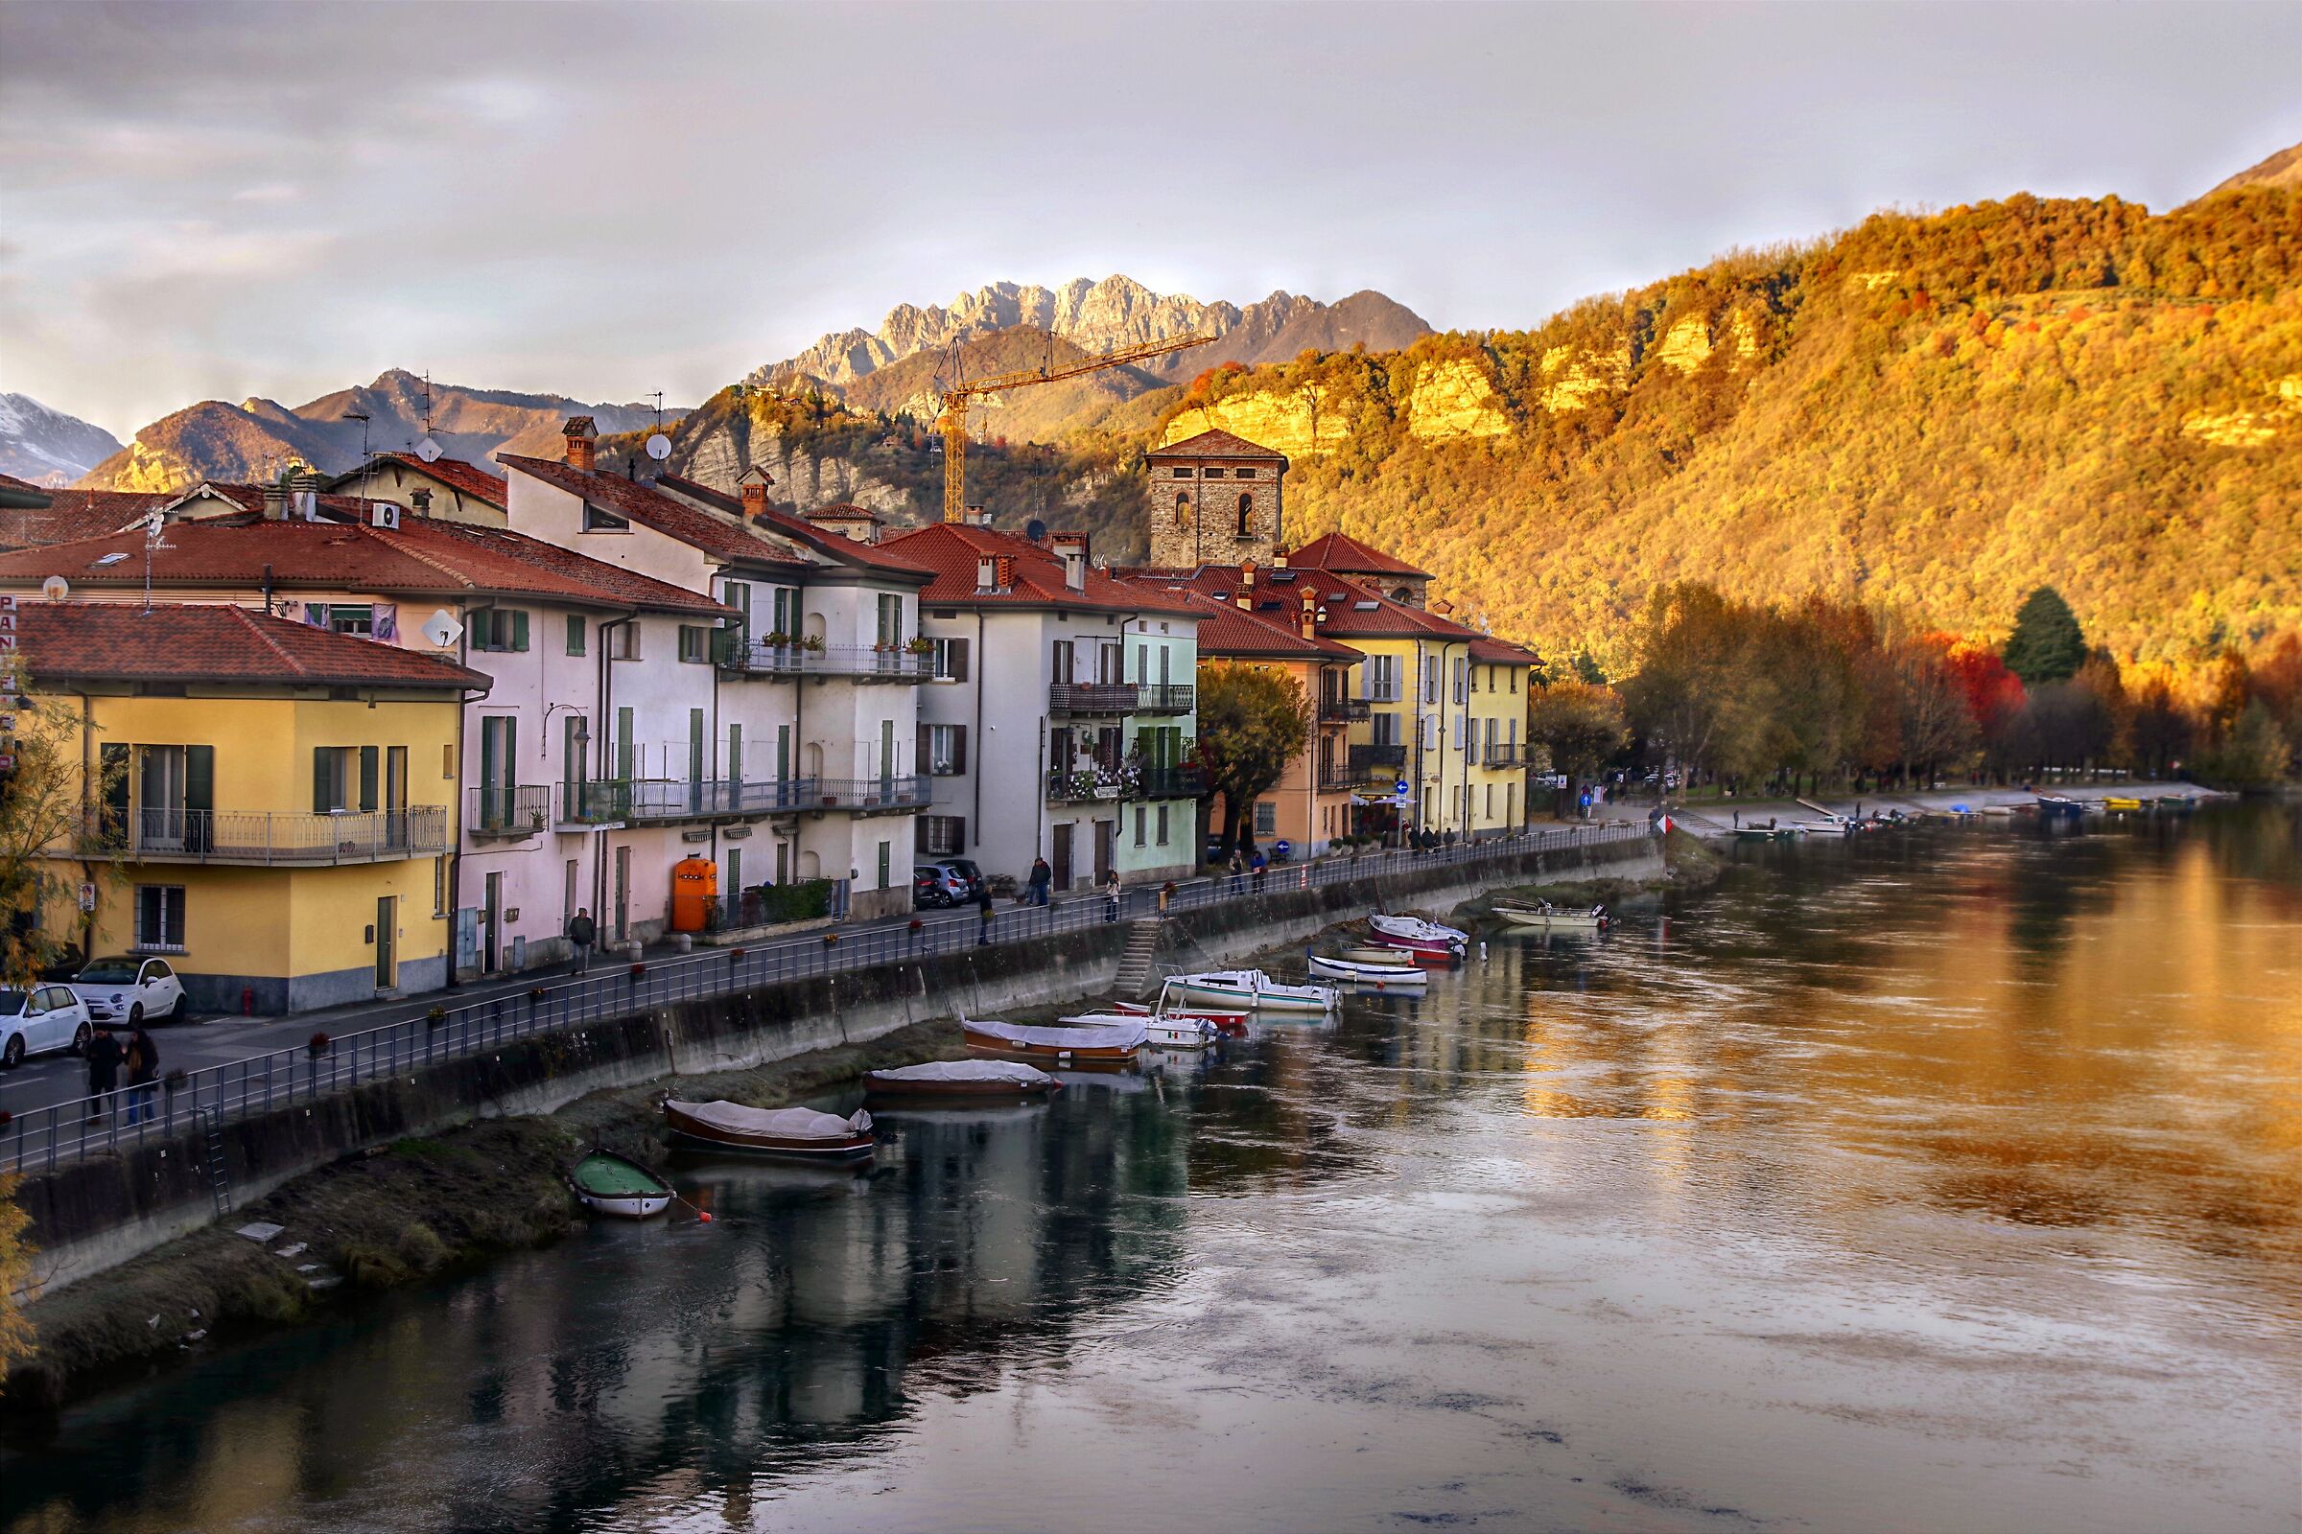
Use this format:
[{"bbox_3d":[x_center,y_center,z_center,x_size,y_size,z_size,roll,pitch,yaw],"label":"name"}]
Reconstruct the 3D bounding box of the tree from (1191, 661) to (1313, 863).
[{"bbox_3d":[4.426,-0.119,150.000,6.200,9.200,6.000,1,1,-2],"label":"tree"}]

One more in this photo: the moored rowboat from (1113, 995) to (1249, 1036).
[{"bbox_3d":[0.990,7.960,105.600,4.500,0.800,1.500,1,1,16],"label":"moored rowboat"}]

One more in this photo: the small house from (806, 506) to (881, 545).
[{"bbox_3d":[-15.355,-11.536,163.044,3.400,3.100,3.400,1,2,5],"label":"small house"}]

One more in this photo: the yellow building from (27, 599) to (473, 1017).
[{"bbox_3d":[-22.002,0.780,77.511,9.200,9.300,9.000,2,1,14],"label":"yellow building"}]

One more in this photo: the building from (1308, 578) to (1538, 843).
[{"bbox_3d":[13.600,-3.305,185.000,12.000,14.500,18.500,2,1,27],"label":"building"}]

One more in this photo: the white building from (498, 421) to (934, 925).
[{"bbox_3d":[-14.200,-2.828,108.600,11.200,15.600,11.600,1,1,16],"label":"white building"}]

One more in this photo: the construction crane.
[{"bbox_3d":[-5.411,-12.392,199.355,2.600,30.900,40.100,1,1,-27],"label":"construction crane"}]

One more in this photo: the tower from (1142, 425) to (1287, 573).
[{"bbox_3d":[3.801,-8.233,191.863,8.000,23.300,8.000,1,1,5],"label":"tower"}]

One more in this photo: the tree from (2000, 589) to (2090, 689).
[{"bbox_3d":[117.982,-11.228,430.000,11.300,25.200,11.300,1,1,14],"label":"tree"}]

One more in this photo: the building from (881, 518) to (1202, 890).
[{"bbox_3d":[-6.700,-2.699,133.900,12.200,14.600,16.600,1,1,21],"label":"building"}]

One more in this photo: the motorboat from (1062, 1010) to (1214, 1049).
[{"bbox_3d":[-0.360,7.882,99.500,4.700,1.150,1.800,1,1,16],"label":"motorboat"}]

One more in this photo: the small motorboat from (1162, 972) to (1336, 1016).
[{"bbox_3d":[3.264,7.370,108.185,5.800,1.400,2.100,2,1,26],"label":"small motorboat"}]

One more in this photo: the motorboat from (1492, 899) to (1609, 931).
[{"bbox_3d":[19.063,6.983,155.700,5.500,1.400,1.900,1,1,10],"label":"motorboat"}]

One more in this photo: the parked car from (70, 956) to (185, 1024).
[{"bbox_3d":[-22.254,4.823,71.135,1.630,1.490,3.570,1,1,7],"label":"parked car"}]

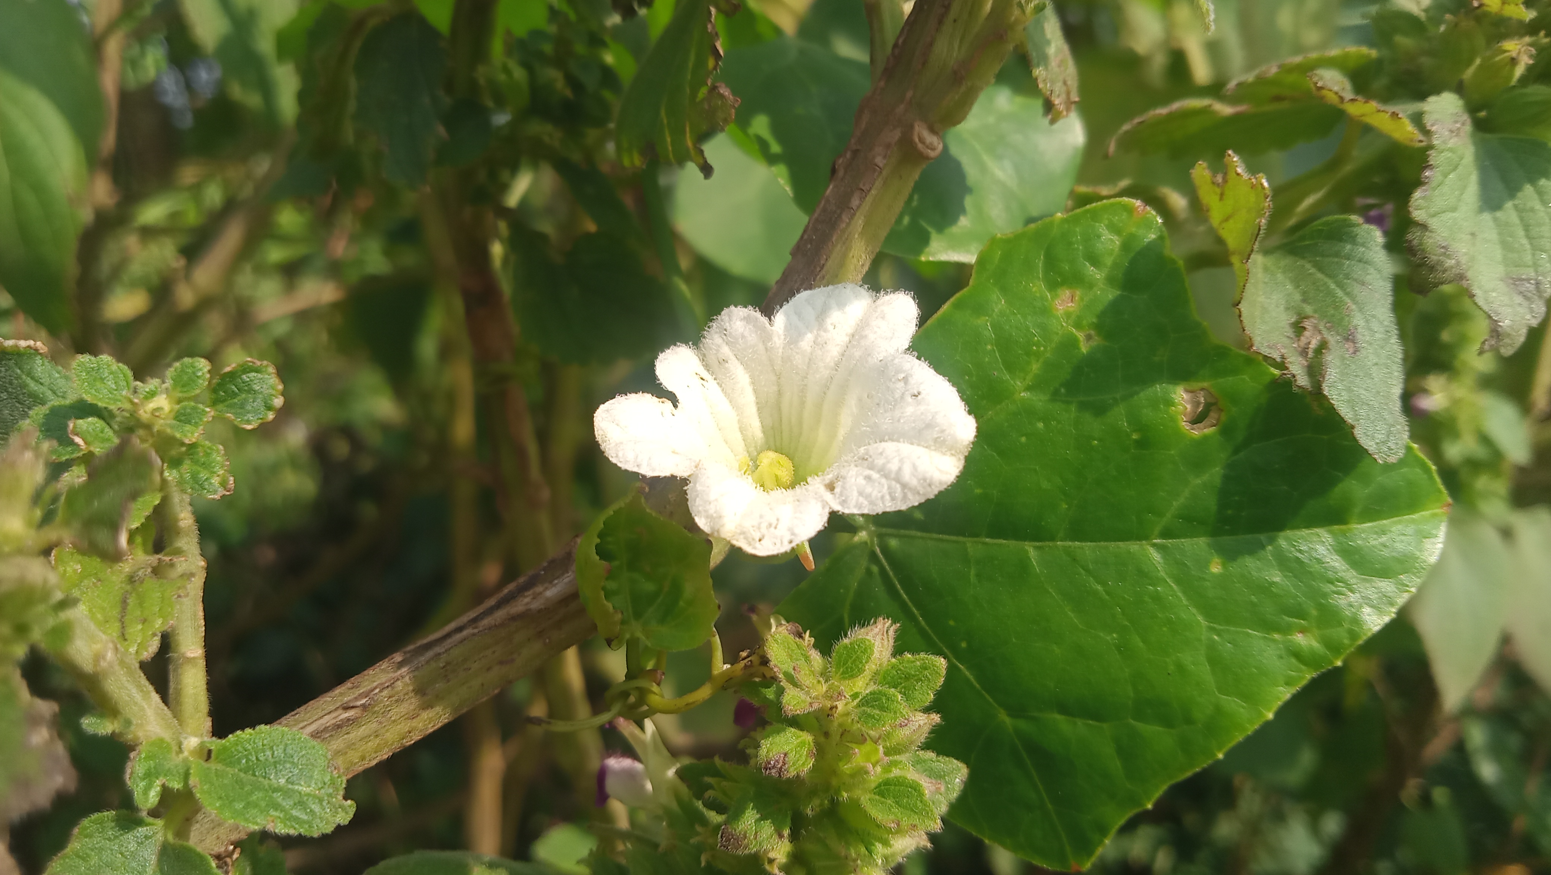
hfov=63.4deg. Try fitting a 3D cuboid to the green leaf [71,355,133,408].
[{"bbox_3d":[-0.112,-0.009,0.208,0.010,0.008,0.005,15,-24,14],"label":"green leaf"}]

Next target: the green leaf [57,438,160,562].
[{"bbox_3d":[-0.082,0.008,0.155,0.011,0.013,0.005,15,-26,-6],"label":"green leaf"}]

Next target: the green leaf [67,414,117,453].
[{"bbox_3d":[-0.112,-0.001,0.206,0.008,0.006,0.004,15,-21,13],"label":"green leaf"}]

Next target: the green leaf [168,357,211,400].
[{"bbox_3d":[-0.093,-0.009,0.200,0.007,0.007,0.002,-22,-15,-6],"label":"green leaf"}]

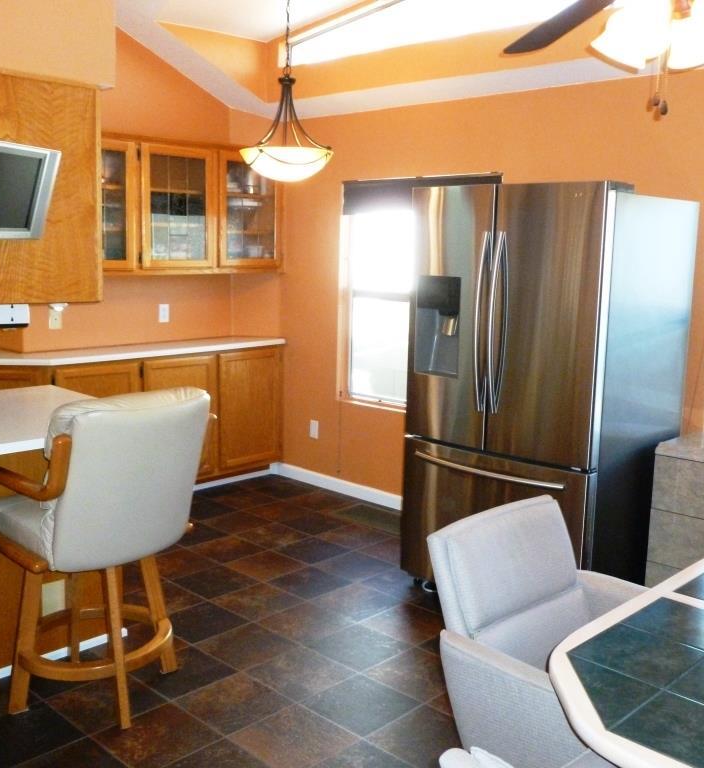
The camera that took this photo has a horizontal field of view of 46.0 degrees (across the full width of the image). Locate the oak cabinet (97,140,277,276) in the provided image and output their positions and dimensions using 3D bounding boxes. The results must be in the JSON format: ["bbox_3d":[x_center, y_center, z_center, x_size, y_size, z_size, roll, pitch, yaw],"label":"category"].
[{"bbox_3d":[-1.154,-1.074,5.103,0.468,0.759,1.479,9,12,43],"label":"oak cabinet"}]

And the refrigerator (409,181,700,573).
[{"bbox_3d":[0.833,0.070,3.668,0.912,1.788,0.855,9,12,41],"label":"refrigerator"}]

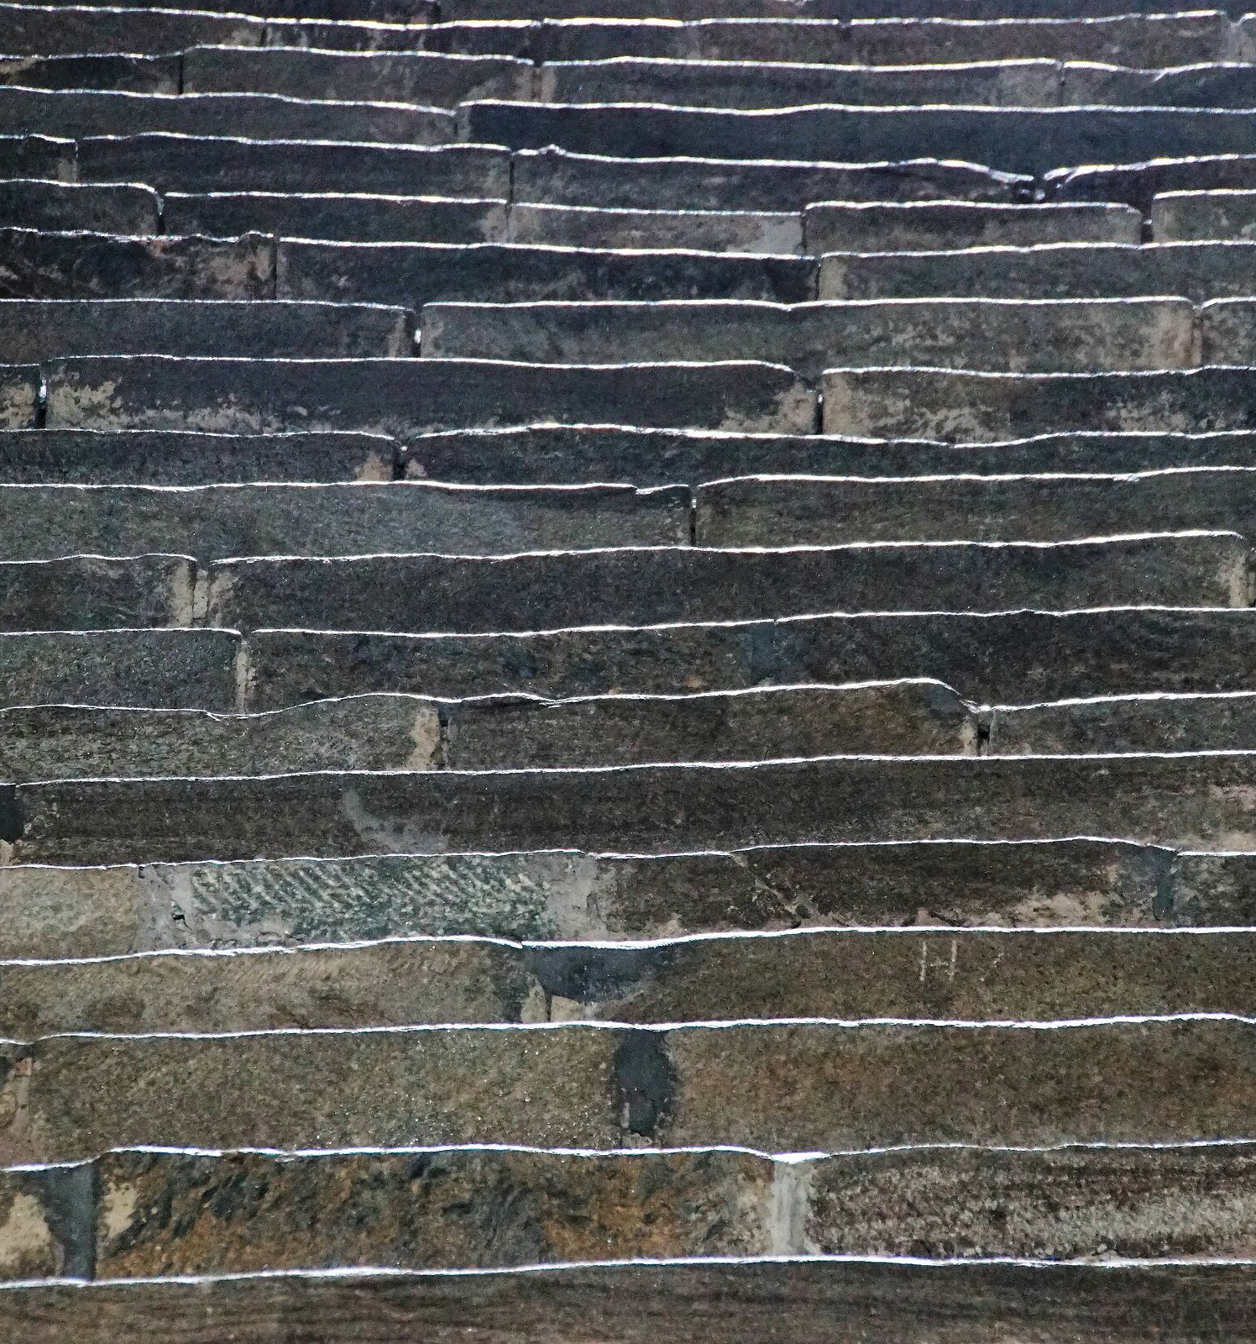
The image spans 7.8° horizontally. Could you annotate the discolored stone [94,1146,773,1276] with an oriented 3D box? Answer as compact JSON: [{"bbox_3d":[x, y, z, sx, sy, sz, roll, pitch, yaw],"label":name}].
[{"bbox_3d":[-0.228,0.612,9.760,0.721,0.165,0.320,0,-12,-10],"label":"discolored stone"}]

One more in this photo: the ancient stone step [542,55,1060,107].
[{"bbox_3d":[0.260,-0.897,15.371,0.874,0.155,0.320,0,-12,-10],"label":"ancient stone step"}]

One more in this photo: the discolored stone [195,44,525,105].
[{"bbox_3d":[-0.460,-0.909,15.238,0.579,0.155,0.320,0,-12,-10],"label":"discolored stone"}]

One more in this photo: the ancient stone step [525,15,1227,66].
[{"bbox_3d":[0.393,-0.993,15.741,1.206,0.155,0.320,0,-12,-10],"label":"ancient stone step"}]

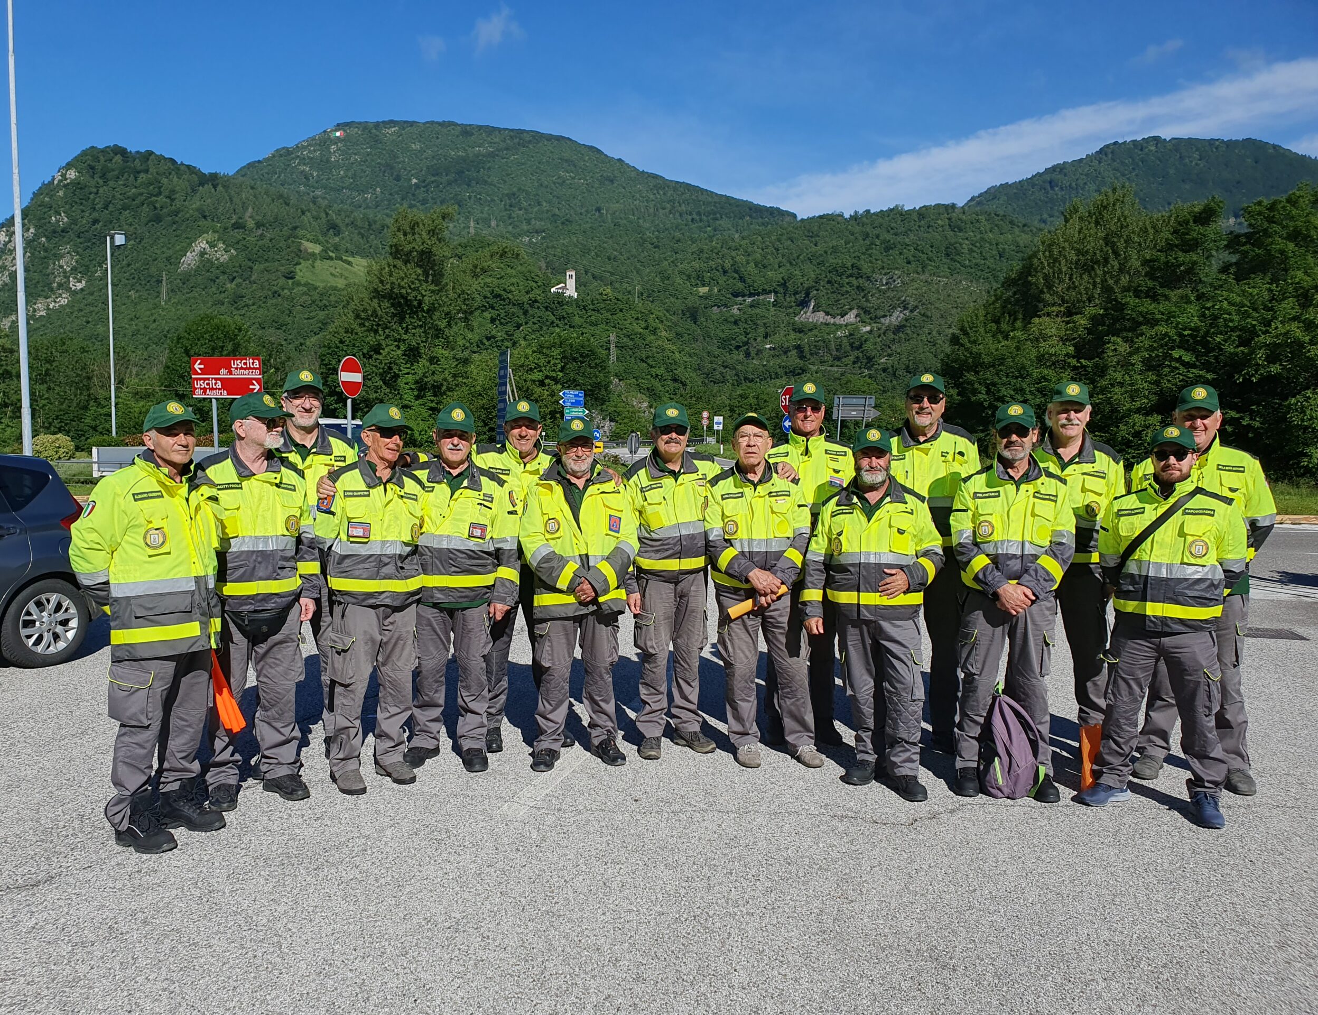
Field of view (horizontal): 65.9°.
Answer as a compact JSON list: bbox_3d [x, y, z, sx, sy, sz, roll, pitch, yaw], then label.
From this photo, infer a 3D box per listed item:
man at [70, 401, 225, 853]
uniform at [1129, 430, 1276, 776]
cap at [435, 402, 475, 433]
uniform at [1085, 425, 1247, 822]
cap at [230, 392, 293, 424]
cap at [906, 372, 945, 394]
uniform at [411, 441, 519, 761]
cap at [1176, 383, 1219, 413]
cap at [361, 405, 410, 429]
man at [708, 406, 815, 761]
[{"bbox_3d":[-2.051,0.446,4.076,0.420,1.736,0.530,2,4,27],"label":"man"},{"bbox_3d":[2.523,0.443,4.719,0.640,1.603,0.360,2,4,28],"label":"uniform"},{"bbox_3d":[-0.972,-0.427,4.854,0.180,0.135,0.260,0,12,-11],"label":"cap"},{"bbox_3d":[2.155,0.484,4.330,0.620,1.560,0.380,1,4,23],"label":"uniform"},{"bbox_3d":[-1.759,-0.438,4.480,0.270,0.135,0.185,1,4,20],"label":"cap"},{"bbox_3d":[1.366,-0.636,5.200,0.185,0.125,0.265,1,3,11],"label":"cap"},{"bbox_3d":[-0.974,0.465,4.970,0.570,1.490,0.360,0,3,-8],"label":"uniform"},{"bbox_3d":[2.453,-0.498,4.628,0.180,0.130,0.260,3,5,27],"label":"cap"},{"bbox_3d":[-1.255,-0.414,4.660,0.265,0.130,0.185,3,4,42],"label":"cap"},{"bbox_3d":[0.516,0.394,5.040,0.540,1.721,0.370,0,4,2],"label":"man"}]

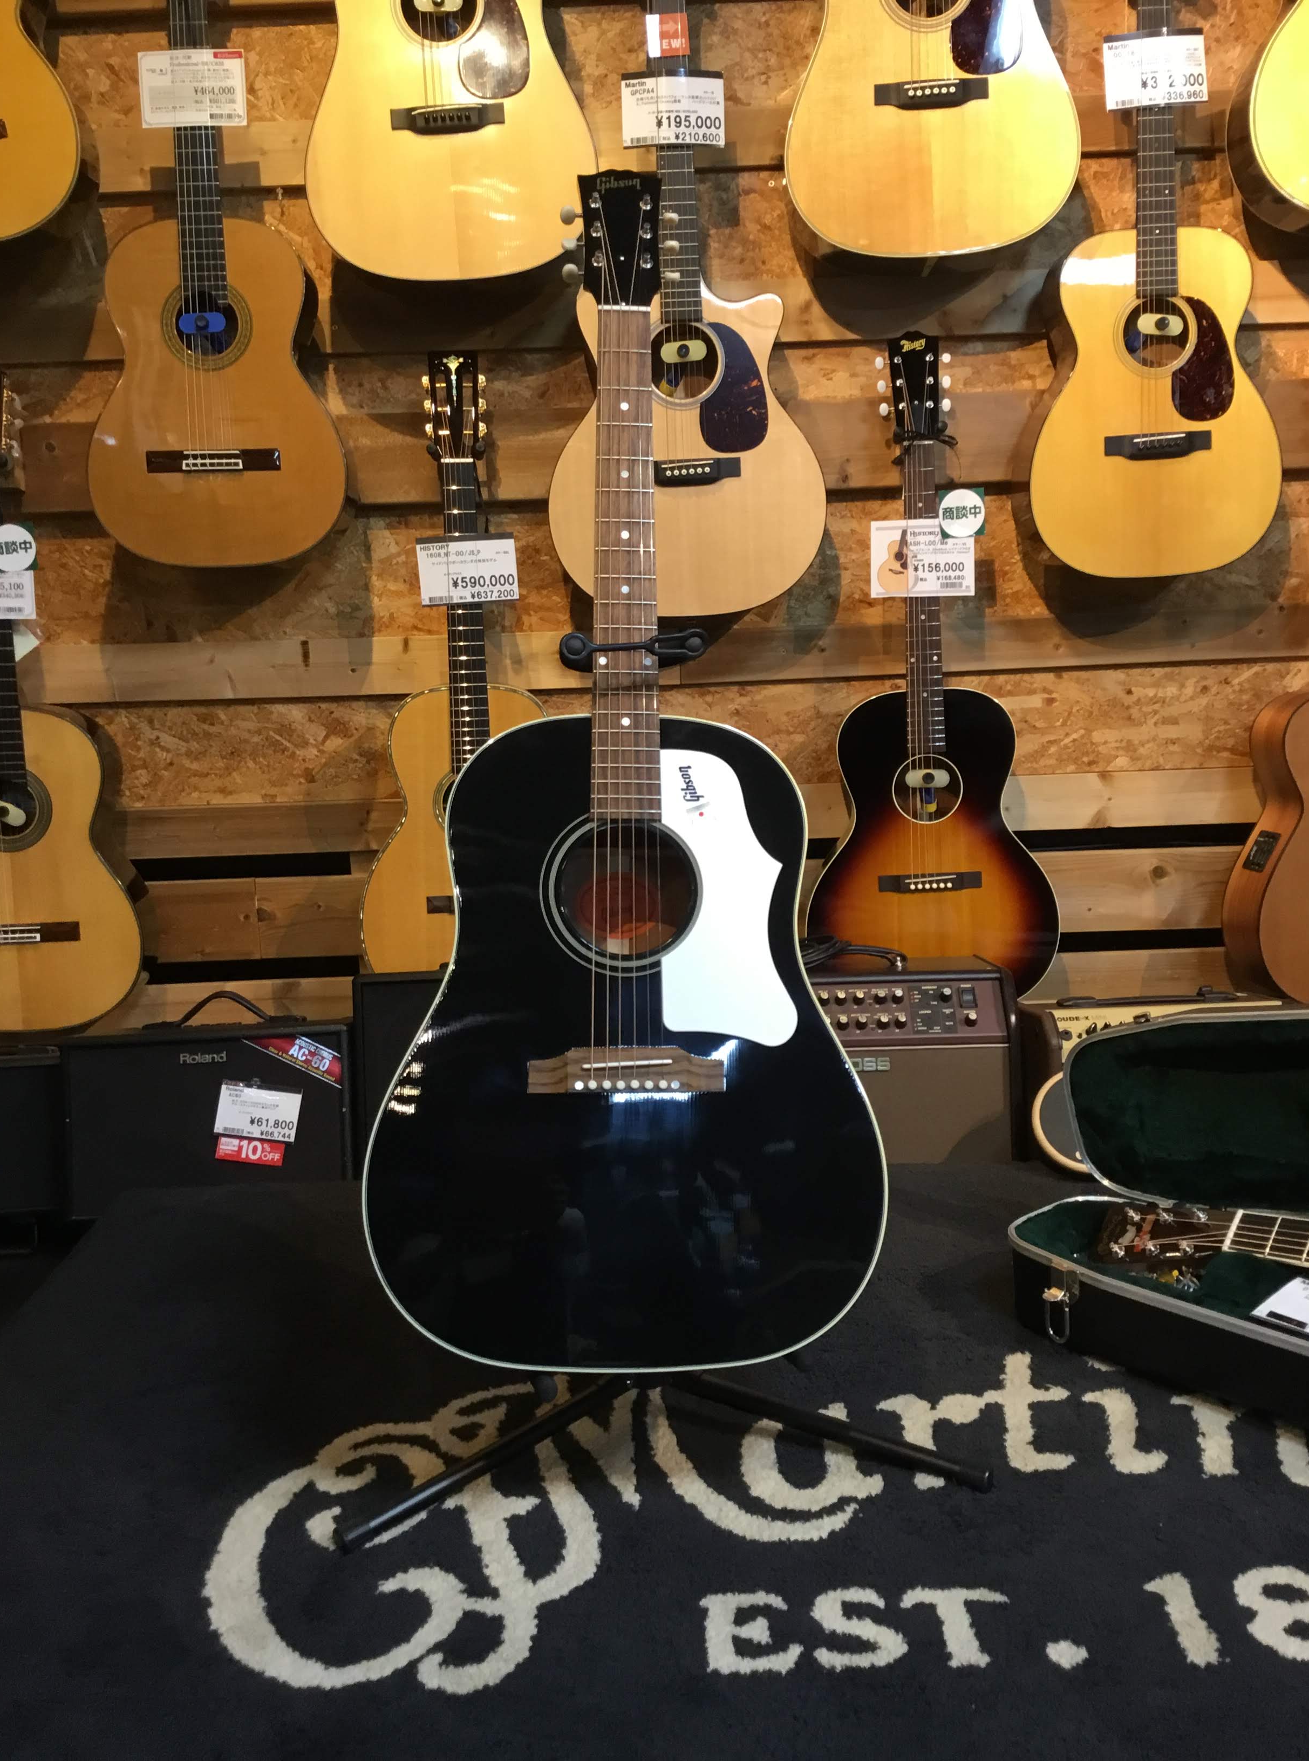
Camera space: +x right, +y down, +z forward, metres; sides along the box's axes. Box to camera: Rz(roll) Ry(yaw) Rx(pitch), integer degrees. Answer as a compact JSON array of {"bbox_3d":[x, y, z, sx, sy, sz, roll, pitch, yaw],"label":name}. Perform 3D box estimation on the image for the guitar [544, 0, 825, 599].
[{"bbox_3d":[0.033,-0.881,2.198,0.392,1.018,0.130,-3,8,0],"label":"guitar"}]

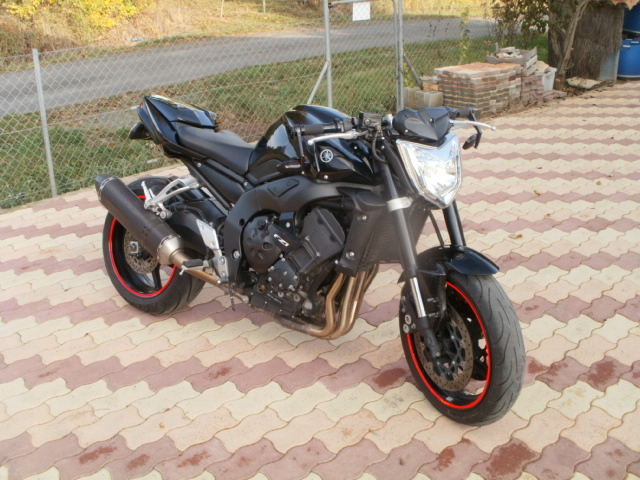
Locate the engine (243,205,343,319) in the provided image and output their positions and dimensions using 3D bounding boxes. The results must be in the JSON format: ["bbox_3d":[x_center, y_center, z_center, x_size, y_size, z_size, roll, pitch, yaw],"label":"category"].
[{"bbox_3d":[-0.026,0.083,2.592,0.460,0.450,0.460,14,9,31],"label":"engine"}]

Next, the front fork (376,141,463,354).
[{"bbox_3d":[0.396,0.007,2.310,0.270,0.770,0.110,-10,-6,-27],"label":"front fork"}]

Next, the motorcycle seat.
[{"bbox_3d":[-0.396,-0.375,2.800,0.430,0.150,0.280,14,9,31],"label":"motorcycle seat"}]

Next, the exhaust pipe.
[{"bbox_3d":[-0.664,-0.043,2.775,0.740,0.150,0.150,35,18,22],"label":"exhaust pipe"}]

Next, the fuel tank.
[{"bbox_3d":[0.018,-0.351,2.545,0.580,0.300,0.360,14,9,31],"label":"fuel tank"}]

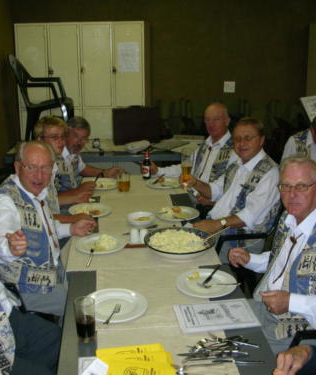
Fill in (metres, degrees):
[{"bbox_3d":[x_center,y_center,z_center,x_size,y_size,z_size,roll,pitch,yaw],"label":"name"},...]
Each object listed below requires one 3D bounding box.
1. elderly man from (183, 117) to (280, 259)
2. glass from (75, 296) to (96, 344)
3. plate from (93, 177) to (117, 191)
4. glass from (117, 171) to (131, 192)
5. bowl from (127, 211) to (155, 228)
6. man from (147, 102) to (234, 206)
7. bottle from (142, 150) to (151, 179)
[{"bbox_3d":[0.430,0.269,2.884,0.780,1.330,0.600,-8,20,-23],"label":"elderly man"},{"bbox_3d":[-0.257,0.474,1.812,0.072,0.152,0.072,0,18,0],"label":"glass"},{"bbox_3d":[-0.406,-0.018,3.572,0.260,0.025,0.260,0,18,0],"label":"plate"},{"bbox_3d":[-0.230,-0.038,3.474,0.086,0.123,0.086,0,18,0],"label":"glass"},{"bbox_3d":[-0.098,0.187,2.885,0.155,0.052,0.155,0,18,0],"label":"bowl"},{"bbox_3d":[0.285,0.054,3.688,0.740,1.300,0.580,-10,20,-30],"label":"man"},{"bbox_3d":[-0.081,-0.171,3.748,0.060,0.213,0.060,0,18,0],"label":"bottle"}]

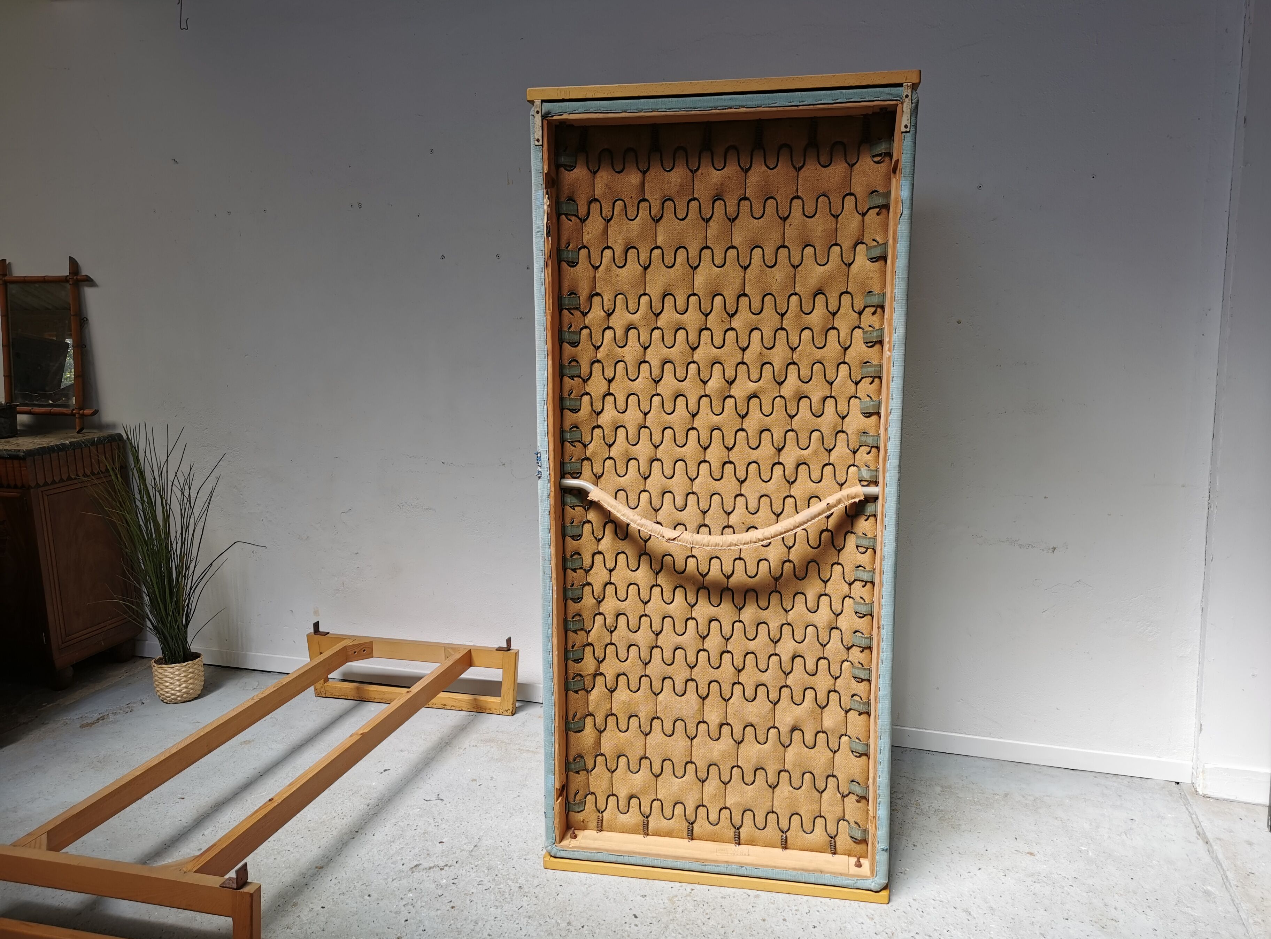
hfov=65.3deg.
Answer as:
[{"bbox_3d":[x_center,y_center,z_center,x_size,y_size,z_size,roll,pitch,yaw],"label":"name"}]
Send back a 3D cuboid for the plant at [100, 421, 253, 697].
[{"bbox_3d":[-1.703,0.357,3.637,0.510,1.000,0.470,3,9,18],"label":"plant"}]

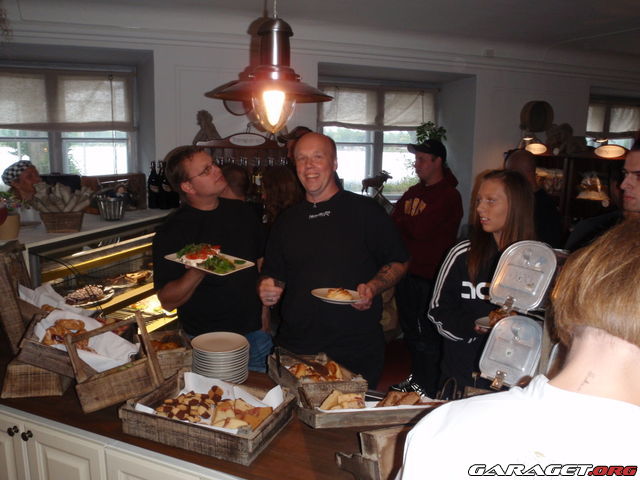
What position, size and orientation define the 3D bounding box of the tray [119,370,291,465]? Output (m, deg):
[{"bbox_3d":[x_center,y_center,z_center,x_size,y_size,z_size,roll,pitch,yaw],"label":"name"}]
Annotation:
[{"bbox_3d":[-0.321,0.512,1.538,0.413,0.072,0.286,5,10,21],"label":"tray"}]

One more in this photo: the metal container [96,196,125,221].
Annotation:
[{"bbox_3d":[-1.251,-0.193,3.110,0.150,0.142,0.150,-1,10,-11],"label":"metal container"}]

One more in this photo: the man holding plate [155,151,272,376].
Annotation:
[{"bbox_3d":[-0.428,0.494,2.154,0.490,1.740,0.440,-2,10,-14],"label":"man holding plate"}]

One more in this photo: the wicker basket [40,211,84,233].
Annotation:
[{"bbox_3d":[-1.328,-0.106,2.700,0.205,0.106,0.150,-2,10,-16],"label":"wicker basket"}]

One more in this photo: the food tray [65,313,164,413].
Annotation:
[{"bbox_3d":[-0.687,0.380,1.712,0.235,0.221,0.236,-16,16,-25],"label":"food tray"}]

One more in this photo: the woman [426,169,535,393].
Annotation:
[{"bbox_3d":[0.697,0.543,2.159,0.450,1.650,0.370,7,11,33],"label":"woman"}]

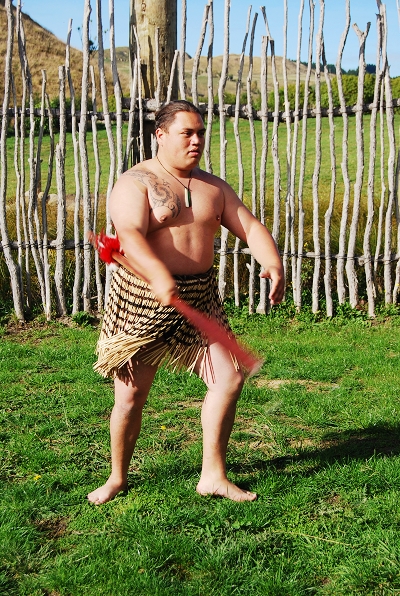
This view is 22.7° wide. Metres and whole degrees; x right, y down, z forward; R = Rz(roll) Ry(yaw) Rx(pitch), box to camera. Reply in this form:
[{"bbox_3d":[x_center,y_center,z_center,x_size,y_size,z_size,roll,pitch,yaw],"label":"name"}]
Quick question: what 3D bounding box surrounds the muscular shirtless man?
[{"bbox_3d":[-0.070,0.020,4.180,0.760,1.680,0.580,-5,11,-28],"label":"muscular shirtless man"}]

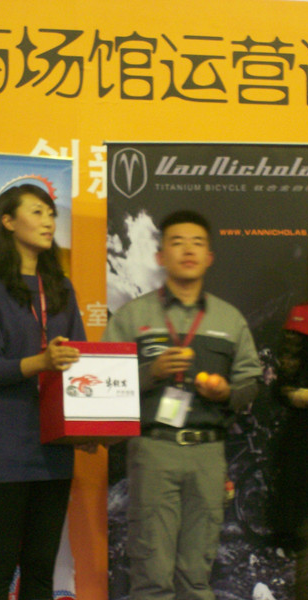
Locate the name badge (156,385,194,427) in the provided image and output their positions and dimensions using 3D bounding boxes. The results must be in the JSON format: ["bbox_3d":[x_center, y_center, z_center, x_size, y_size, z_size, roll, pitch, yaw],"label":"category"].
[{"bbox_3d":[0.065,0.341,6.900,0.090,0.115,0.010,17,-3,-5],"label":"name badge"}]

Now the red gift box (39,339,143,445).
[{"bbox_3d":[-0.204,0.295,6.820,0.247,0.291,0.242,1,-10,-21],"label":"red gift box"}]

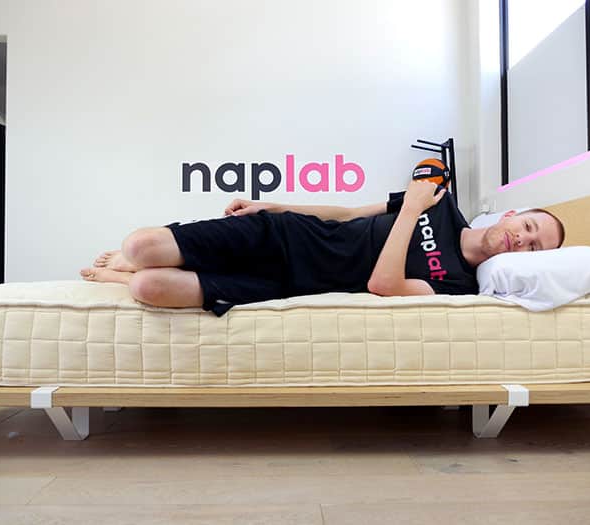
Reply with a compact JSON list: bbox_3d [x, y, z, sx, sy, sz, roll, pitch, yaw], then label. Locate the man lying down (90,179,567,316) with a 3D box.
[{"bbox_3d":[0.000,-0.055,1.640,1.680,0.390,0.600,0,0,0],"label":"man lying down"}]

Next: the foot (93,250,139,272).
[{"bbox_3d":[-0.645,-0.003,1.840,0.250,0.095,0.095,0,0,12],"label":"foot"}]

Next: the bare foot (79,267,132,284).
[{"bbox_3d":[-0.700,0.050,1.860,0.250,0.095,0.095,0,0,12],"label":"bare foot"}]

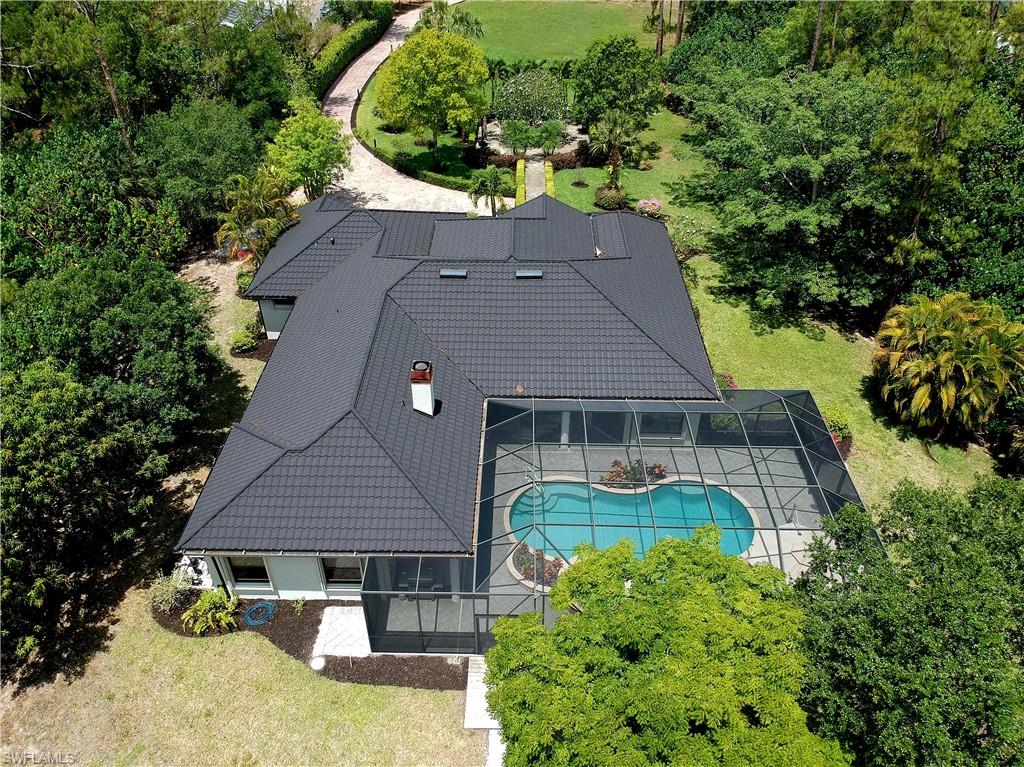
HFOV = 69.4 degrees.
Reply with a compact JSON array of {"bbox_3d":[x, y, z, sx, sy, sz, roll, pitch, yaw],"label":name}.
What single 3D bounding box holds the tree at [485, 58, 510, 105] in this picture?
[{"bbox_3d":[-1.314,-25.955,63.524,2.200,3.950,2.200,1,39,1],"label":"tree"}]

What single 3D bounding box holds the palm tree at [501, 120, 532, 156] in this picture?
[{"bbox_3d":[0.370,-19.950,60.300,2.600,3.000,2.600,1,38,1],"label":"palm tree"}]

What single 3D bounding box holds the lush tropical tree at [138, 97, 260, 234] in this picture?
[{"bbox_3d":[-18.348,-12.628,43.950,6.400,8.000,6.400,1,39,1],"label":"lush tropical tree"}]

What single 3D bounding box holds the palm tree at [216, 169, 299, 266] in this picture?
[{"bbox_3d":[-16.600,-11.450,48.100,5.000,5.100,5.000,1,38,1],"label":"palm tree"}]

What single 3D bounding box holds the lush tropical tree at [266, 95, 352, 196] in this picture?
[{"bbox_3d":[-14.000,-16.050,51.800,5.800,7.700,5.800,1,38,1],"label":"lush tropical tree"}]

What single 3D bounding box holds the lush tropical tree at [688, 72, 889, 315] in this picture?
[{"bbox_3d":[13.725,-9.279,37.275,9.300,11.300,9.300,1,39,1],"label":"lush tropical tree"}]

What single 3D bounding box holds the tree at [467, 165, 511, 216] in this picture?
[{"bbox_3d":[-1.414,-12.004,46.768,2.800,3.500,2.800,1,39,1],"label":"tree"}]

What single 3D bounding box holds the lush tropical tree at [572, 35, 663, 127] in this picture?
[{"bbox_3d":[8.296,-23.883,58.662,7.100,6.900,7.100,1,39,1],"label":"lush tropical tree"}]

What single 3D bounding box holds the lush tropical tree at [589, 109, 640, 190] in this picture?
[{"bbox_3d":[7.470,-17.200,54.600,3.800,5.900,3.800,1,38,1],"label":"lush tropical tree"}]

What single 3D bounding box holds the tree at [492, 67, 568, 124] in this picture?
[{"bbox_3d":[1.730,-25.300,65.700,6.500,4.700,6.500,1,38,1],"label":"tree"}]

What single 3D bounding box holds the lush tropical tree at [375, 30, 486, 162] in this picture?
[{"bbox_3d":[-6.000,-21.500,56.600,8.500,10.200,8.500,1,38,1],"label":"lush tropical tree"}]

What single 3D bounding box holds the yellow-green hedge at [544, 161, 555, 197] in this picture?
[{"bbox_3d":[2.855,-15.300,56.367,0.620,0.660,7.400,1,38,1],"label":"yellow-green hedge"}]

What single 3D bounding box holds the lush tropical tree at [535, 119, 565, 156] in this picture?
[{"bbox_3d":[2.796,-18.196,55.041,2.250,2.650,2.250,1,39,1],"label":"lush tropical tree"}]

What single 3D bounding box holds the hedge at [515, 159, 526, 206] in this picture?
[{"bbox_3d":[0.601,-13.529,50.897,0.650,0.650,8.600,1,39,1],"label":"hedge"}]

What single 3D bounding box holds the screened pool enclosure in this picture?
[{"bbox_3d":[3.919,4.373,27.954,17.100,4.410,10.340,1,38,1],"label":"screened pool enclosure"}]

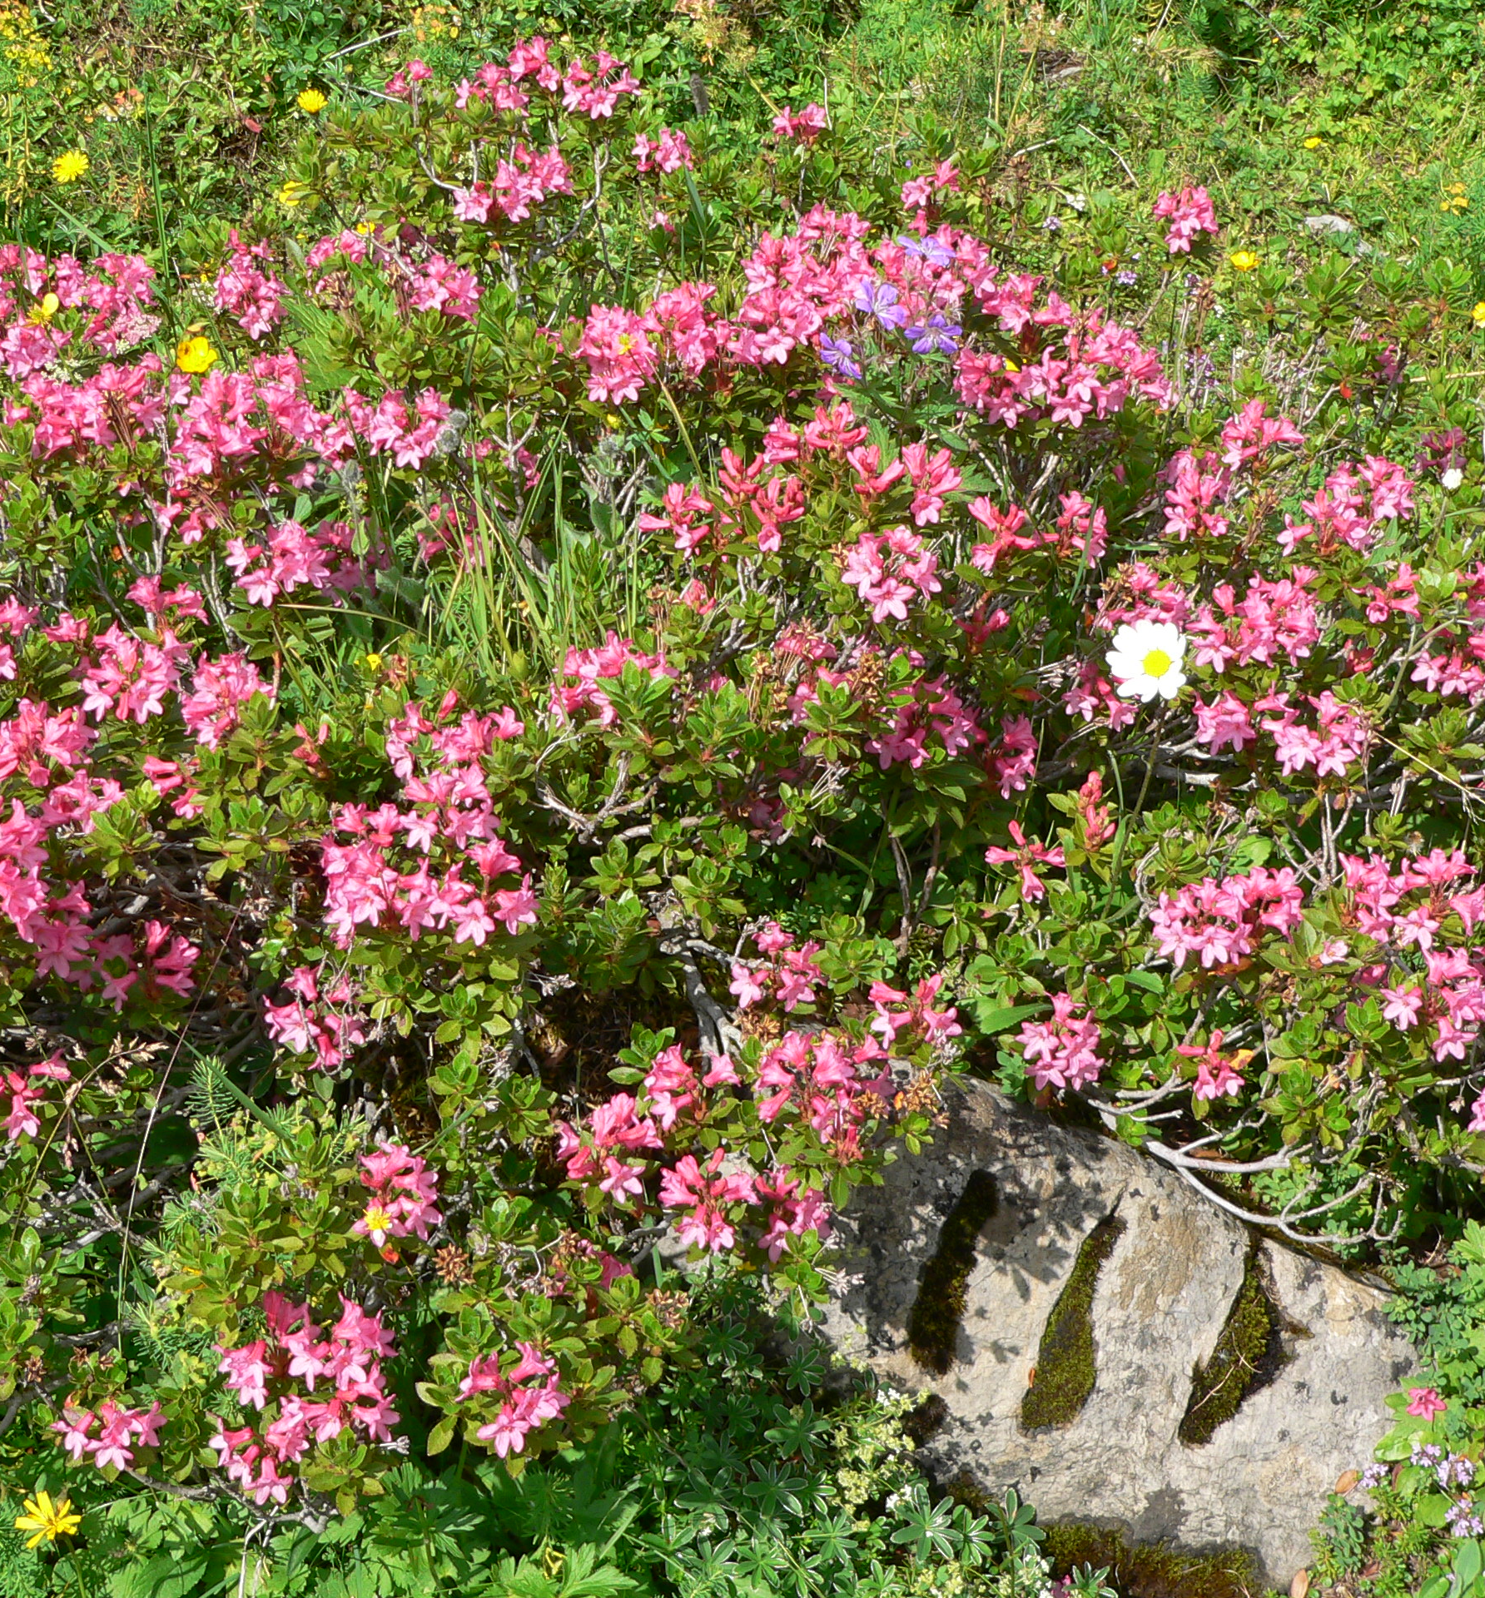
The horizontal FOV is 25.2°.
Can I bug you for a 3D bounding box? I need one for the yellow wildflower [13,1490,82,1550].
[{"bbox_3d":[-0.314,0.326,1.500,0.030,0.013,0.029,3,38,-1],"label":"yellow wildflower"}]

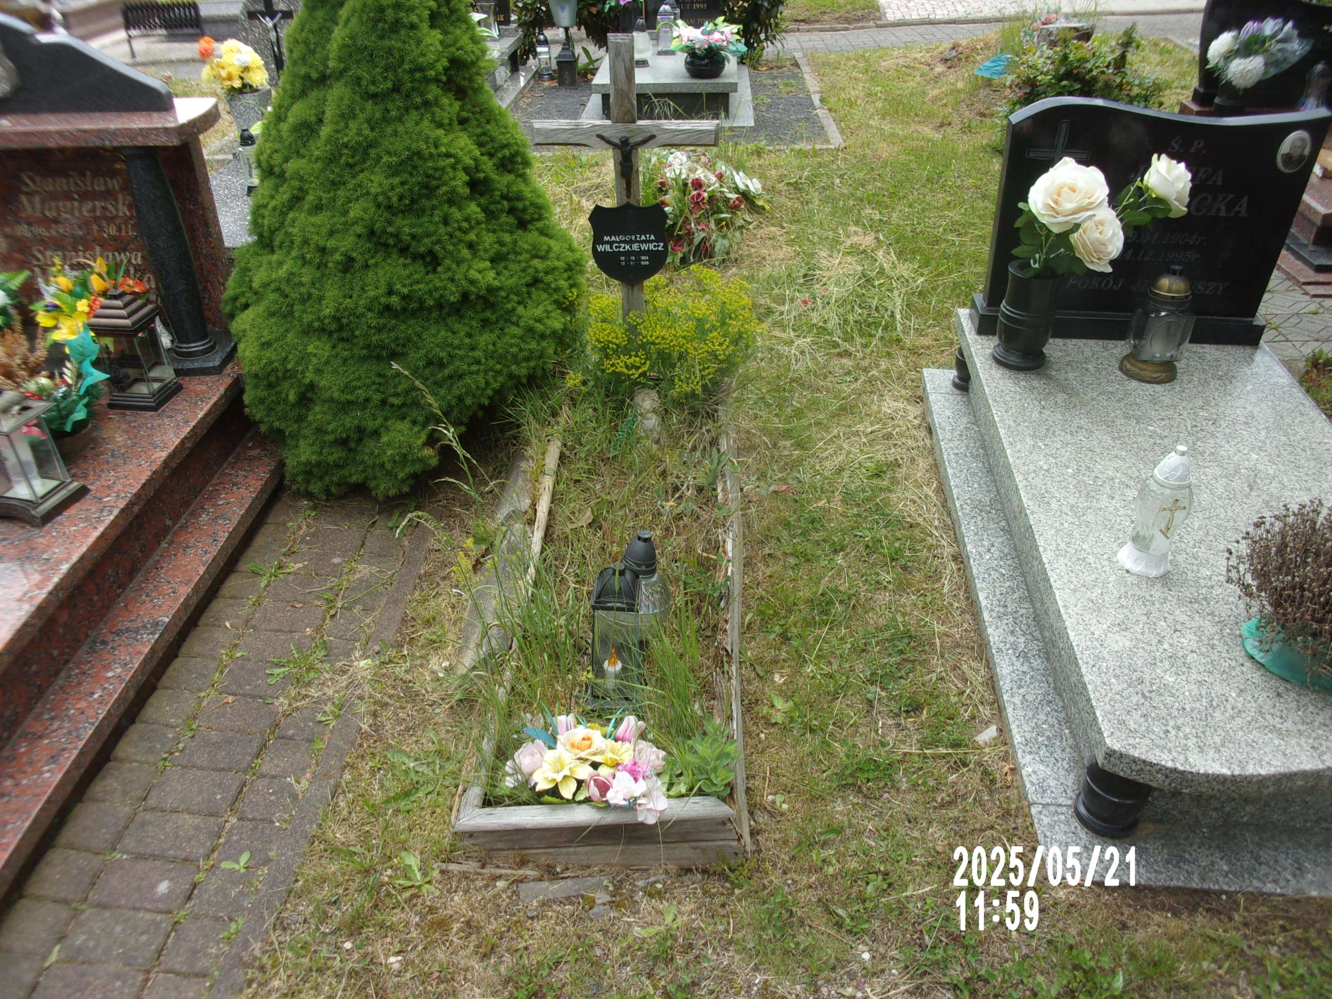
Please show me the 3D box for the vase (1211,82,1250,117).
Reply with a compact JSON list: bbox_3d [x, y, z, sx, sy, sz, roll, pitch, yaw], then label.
[{"bbox_3d":[3.010,-2.102,5.733,0.175,0.260,0.175,0,32,0],"label":"vase"}]

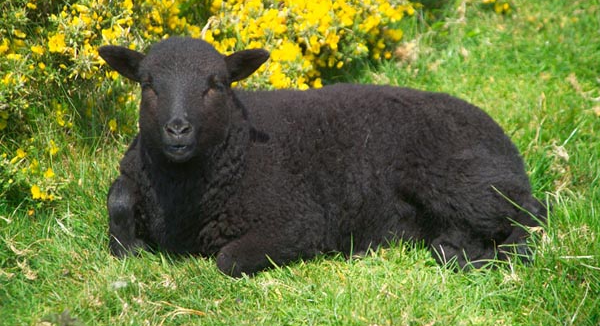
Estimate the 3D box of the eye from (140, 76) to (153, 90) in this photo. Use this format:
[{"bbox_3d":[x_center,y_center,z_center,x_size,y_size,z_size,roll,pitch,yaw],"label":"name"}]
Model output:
[{"bbox_3d":[-0.236,-0.123,4.340,0.013,0.022,0.023,-12,18,-41],"label":"eye"}]

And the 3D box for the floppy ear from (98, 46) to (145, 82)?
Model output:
[{"bbox_3d":[-0.276,-0.154,4.380,0.072,0.053,0.032,2,14,10],"label":"floppy ear"}]

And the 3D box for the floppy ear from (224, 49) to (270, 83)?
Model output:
[{"bbox_3d":[-0.081,-0.149,4.380,0.072,0.051,0.032,-2,14,-10],"label":"floppy ear"}]

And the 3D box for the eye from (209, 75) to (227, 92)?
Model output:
[{"bbox_3d":[-0.126,-0.122,4.340,0.026,0.024,0.014,-12,18,-41],"label":"eye"}]

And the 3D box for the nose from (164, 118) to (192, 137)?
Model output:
[{"bbox_3d":[-0.182,-0.053,4.240,0.043,0.031,0.028,1,14,4],"label":"nose"}]

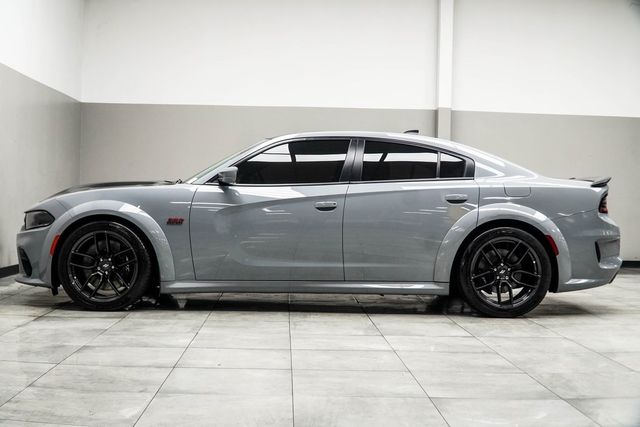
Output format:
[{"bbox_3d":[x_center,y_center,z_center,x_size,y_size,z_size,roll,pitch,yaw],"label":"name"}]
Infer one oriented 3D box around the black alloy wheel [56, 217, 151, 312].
[{"bbox_3d":[-1.642,0.400,5.564,0.706,0.698,0.300,1,1,-1],"label":"black alloy wheel"}]

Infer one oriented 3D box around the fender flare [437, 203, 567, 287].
[{"bbox_3d":[1.408,0.239,5.547,1.077,0.649,0.200,1,1,-1],"label":"fender flare"}]

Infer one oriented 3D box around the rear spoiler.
[{"bbox_3d":[2.221,-0.271,6.456,0.361,0.111,1.440,1,1,-1],"label":"rear spoiler"}]

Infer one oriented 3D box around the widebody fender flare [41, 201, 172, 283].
[{"bbox_3d":[-1.636,0.220,5.491,1.047,0.641,0.220,1,1,-1],"label":"widebody fender flare"}]

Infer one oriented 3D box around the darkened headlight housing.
[{"bbox_3d":[-2.248,0.053,5.709,0.367,0.157,0.410,1,1,-1],"label":"darkened headlight housing"}]

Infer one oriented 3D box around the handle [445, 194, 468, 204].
[{"bbox_3d":[1.057,-0.109,5.513,0.187,0.077,0.060,1,1,-1],"label":"handle"}]

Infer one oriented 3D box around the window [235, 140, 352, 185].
[{"bbox_3d":[-0.210,-0.417,5.655,0.905,0.377,0.180,1,1,-1],"label":"window"}]

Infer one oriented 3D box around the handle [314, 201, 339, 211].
[{"bbox_3d":[0.050,-0.062,5.497,0.185,0.077,0.060,1,1,-1],"label":"handle"}]

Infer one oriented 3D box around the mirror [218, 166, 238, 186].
[{"bbox_3d":[-0.702,-0.284,5.462,0.153,0.153,0.220,1,1,-1],"label":"mirror"}]

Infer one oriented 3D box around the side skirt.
[{"bbox_3d":[-0.115,0.570,5.505,2.214,0.108,0.130,1,1,-1],"label":"side skirt"}]

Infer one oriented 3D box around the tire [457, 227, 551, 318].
[{"bbox_3d":[1.414,0.449,5.631,0.706,0.698,0.300,1,1,-1],"label":"tire"}]

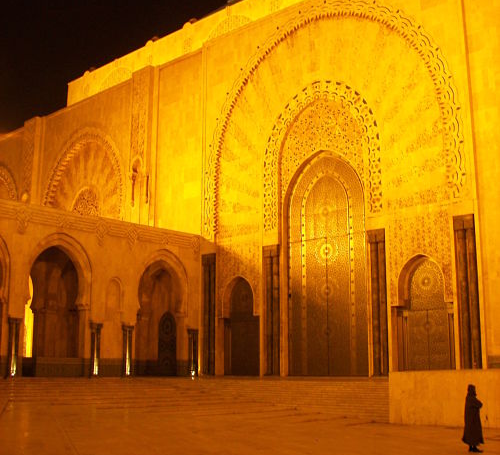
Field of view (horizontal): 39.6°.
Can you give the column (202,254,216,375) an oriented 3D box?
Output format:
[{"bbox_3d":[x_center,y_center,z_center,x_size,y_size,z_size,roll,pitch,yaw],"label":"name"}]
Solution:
[{"bbox_3d":[-2.724,6.515,52.091,1.494,8.993,0.900,-10,-15,41],"label":"column"}]

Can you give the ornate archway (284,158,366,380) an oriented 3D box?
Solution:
[{"bbox_3d":[5.192,2.361,46.258,6.357,14.815,0.500,-10,-15,41],"label":"ornate archway"}]

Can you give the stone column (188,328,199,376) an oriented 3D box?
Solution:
[{"bbox_3d":[-4.117,9.097,50.528,0.800,3.441,0.800,-10,-15,41],"label":"stone column"}]

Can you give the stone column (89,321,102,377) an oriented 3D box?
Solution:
[{"bbox_3d":[-9.879,7.806,44.345,0.800,3.429,0.800,-10,-15,41],"label":"stone column"}]

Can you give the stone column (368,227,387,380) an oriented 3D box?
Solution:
[{"bbox_3d":[8.065,4.616,42.432,1.477,8.855,0.900,-10,-15,41],"label":"stone column"}]

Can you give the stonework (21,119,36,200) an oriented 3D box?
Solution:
[{"bbox_3d":[-22.902,-7.015,72.678,2.842,8.919,0.700,-10,-15,41],"label":"stonework"}]

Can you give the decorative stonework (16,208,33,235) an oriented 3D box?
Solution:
[{"bbox_3d":[-13.671,-0.342,41.817,0.300,1.580,1.046,-10,-15,41],"label":"decorative stonework"}]

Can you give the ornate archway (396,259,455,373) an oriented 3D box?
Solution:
[{"bbox_3d":[10.363,5.208,40.239,3.795,6.937,1.200,-10,-15,41],"label":"ornate archway"}]

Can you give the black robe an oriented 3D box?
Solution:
[{"bbox_3d":[5.876,5.042,18.234,0.520,1.367,0.450,0,-11,0],"label":"black robe"}]

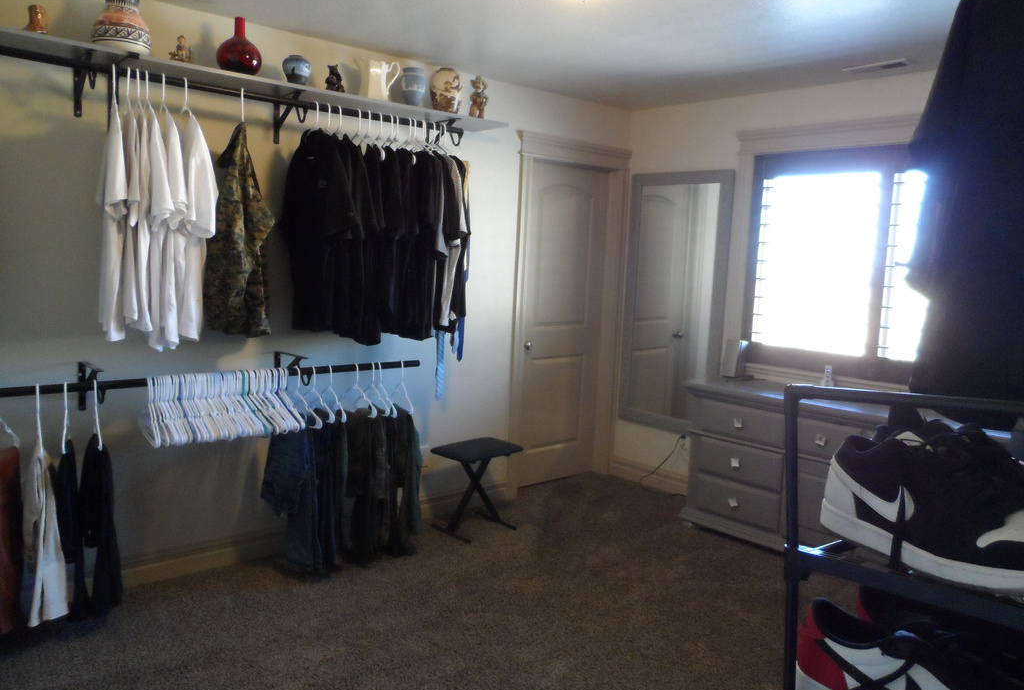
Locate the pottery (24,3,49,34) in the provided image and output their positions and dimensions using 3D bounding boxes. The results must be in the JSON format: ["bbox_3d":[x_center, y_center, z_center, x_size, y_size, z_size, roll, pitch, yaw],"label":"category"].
[{"bbox_3d":[-1.636,-1.104,2.433,0.065,0.113,0.092,7,9,35],"label":"pottery"}]

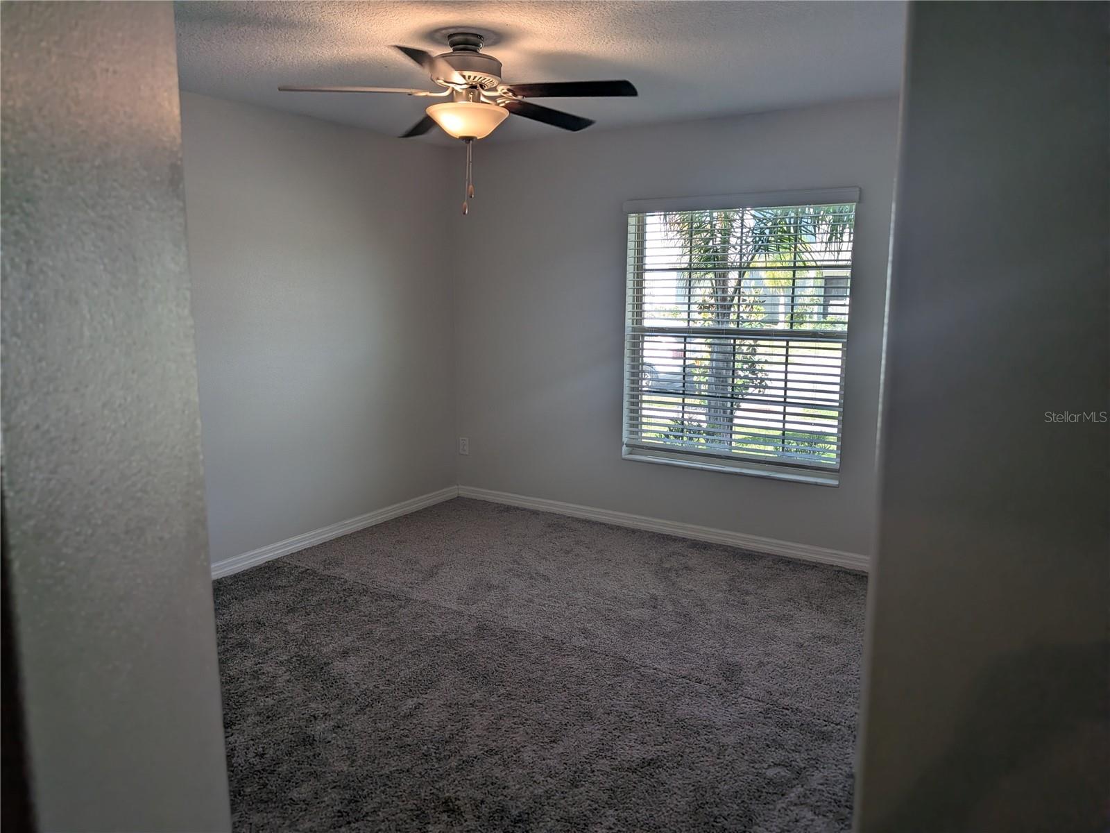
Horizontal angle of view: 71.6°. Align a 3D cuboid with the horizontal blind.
[{"bbox_3d":[1.006,-0.459,4.455,1.348,1.582,0.125,6,11,32],"label":"horizontal blind"}]

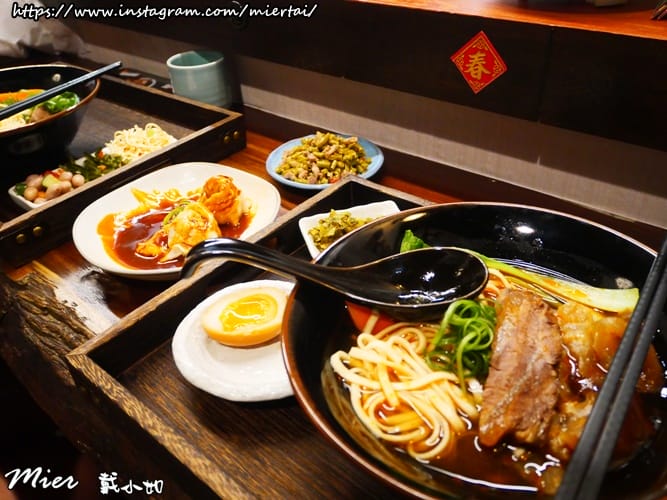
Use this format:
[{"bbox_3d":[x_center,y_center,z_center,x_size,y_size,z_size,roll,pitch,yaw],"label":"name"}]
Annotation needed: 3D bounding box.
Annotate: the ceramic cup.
[{"bbox_3d":[-0.162,-0.202,0.715,0.071,0.070,0.071,-3,37,2],"label":"ceramic cup"}]

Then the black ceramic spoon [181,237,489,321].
[{"bbox_3d":[0.003,0.014,0.318,0.170,0.055,0.051,-6,37,-2],"label":"black ceramic spoon"}]

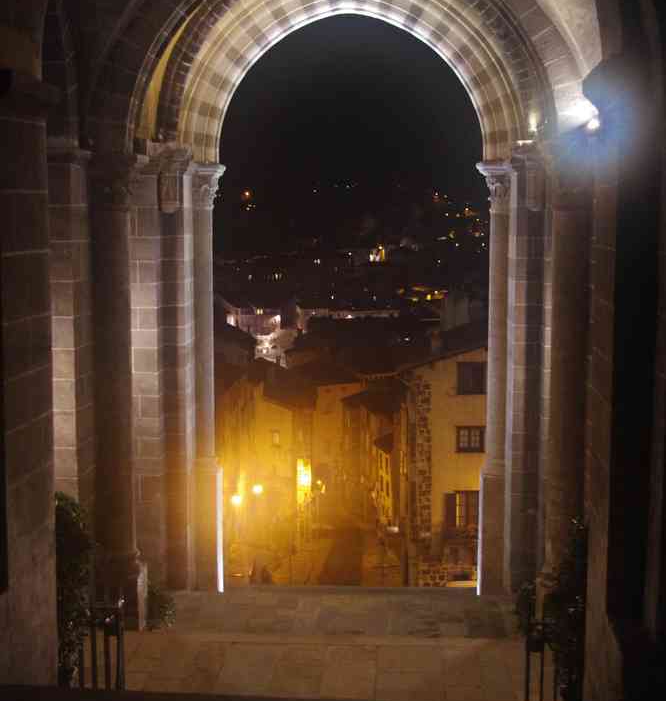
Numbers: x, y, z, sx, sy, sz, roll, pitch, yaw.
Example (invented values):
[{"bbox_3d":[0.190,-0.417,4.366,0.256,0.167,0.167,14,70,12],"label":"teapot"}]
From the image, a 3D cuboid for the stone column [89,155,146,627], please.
[{"bbox_3d":[-3.412,0.630,18.443,0.795,7.440,0.795,1,7,6],"label":"stone column"}]

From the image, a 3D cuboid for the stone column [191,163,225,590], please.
[{"bbox_3d":[-2.124,0.496,20.061,0.524,7.333,0.533,1,7,6],"label":"stone column"}]

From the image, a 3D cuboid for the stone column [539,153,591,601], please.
[{"bbox_3d":[3.521,0.670,17.779,0.757,7.343,0.776,1,7,6],"label":"stone column"}]

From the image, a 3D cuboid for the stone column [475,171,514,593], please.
[{"bbox_3d":[2.672,0.537,19.569,0.543,7.285,0.543,1,7,6],"label":"stone column"}]

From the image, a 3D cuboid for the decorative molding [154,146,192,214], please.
[{"bbox_3d":[-2.703,-2.862,19.581,0.601,1.115,0.485,1,7,6],"label":"decorative molding"}]

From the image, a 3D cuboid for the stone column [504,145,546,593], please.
[{"bbox_3d":[3.212,0.415,19.499,0.601,7.547,0.630,1,7,6],"label":"stone column"}]

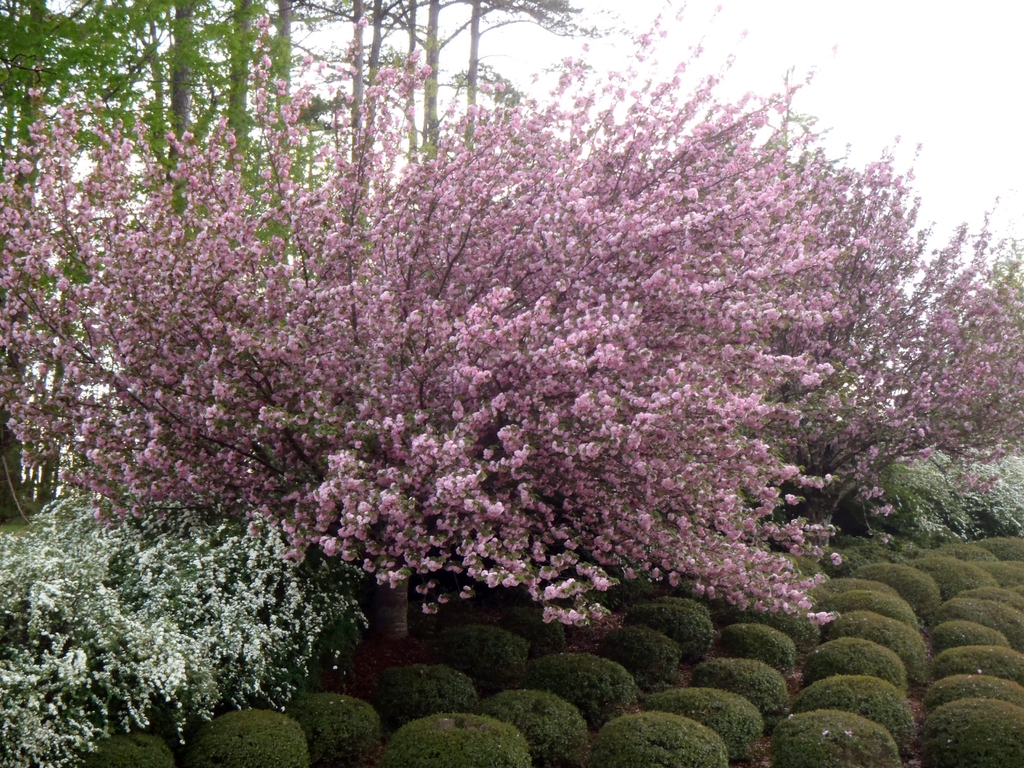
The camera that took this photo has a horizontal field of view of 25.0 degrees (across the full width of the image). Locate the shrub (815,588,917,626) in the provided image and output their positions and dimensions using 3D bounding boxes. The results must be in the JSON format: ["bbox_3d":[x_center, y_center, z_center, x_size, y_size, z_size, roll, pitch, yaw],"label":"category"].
[{"bbox_3d":[3.211,2.151,20.888,0.924,0.570,0.924,0,-2,0],"label":"shrub"}]

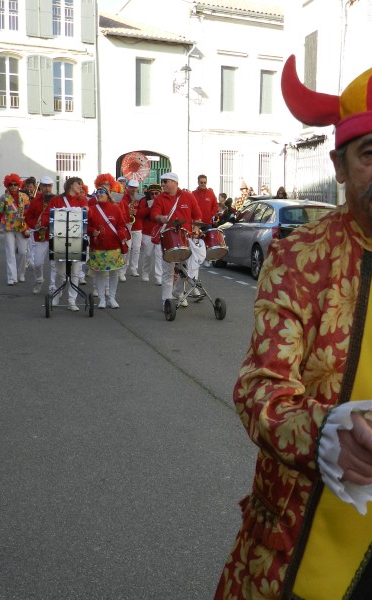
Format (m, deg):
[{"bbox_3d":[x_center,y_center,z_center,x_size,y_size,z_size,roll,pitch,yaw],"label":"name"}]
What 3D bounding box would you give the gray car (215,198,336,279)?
[{"bbox_3d":[1.852,-1.225,17.016,1.765,1.421,4.324,-1,6,-12],"label":"gray car"}]

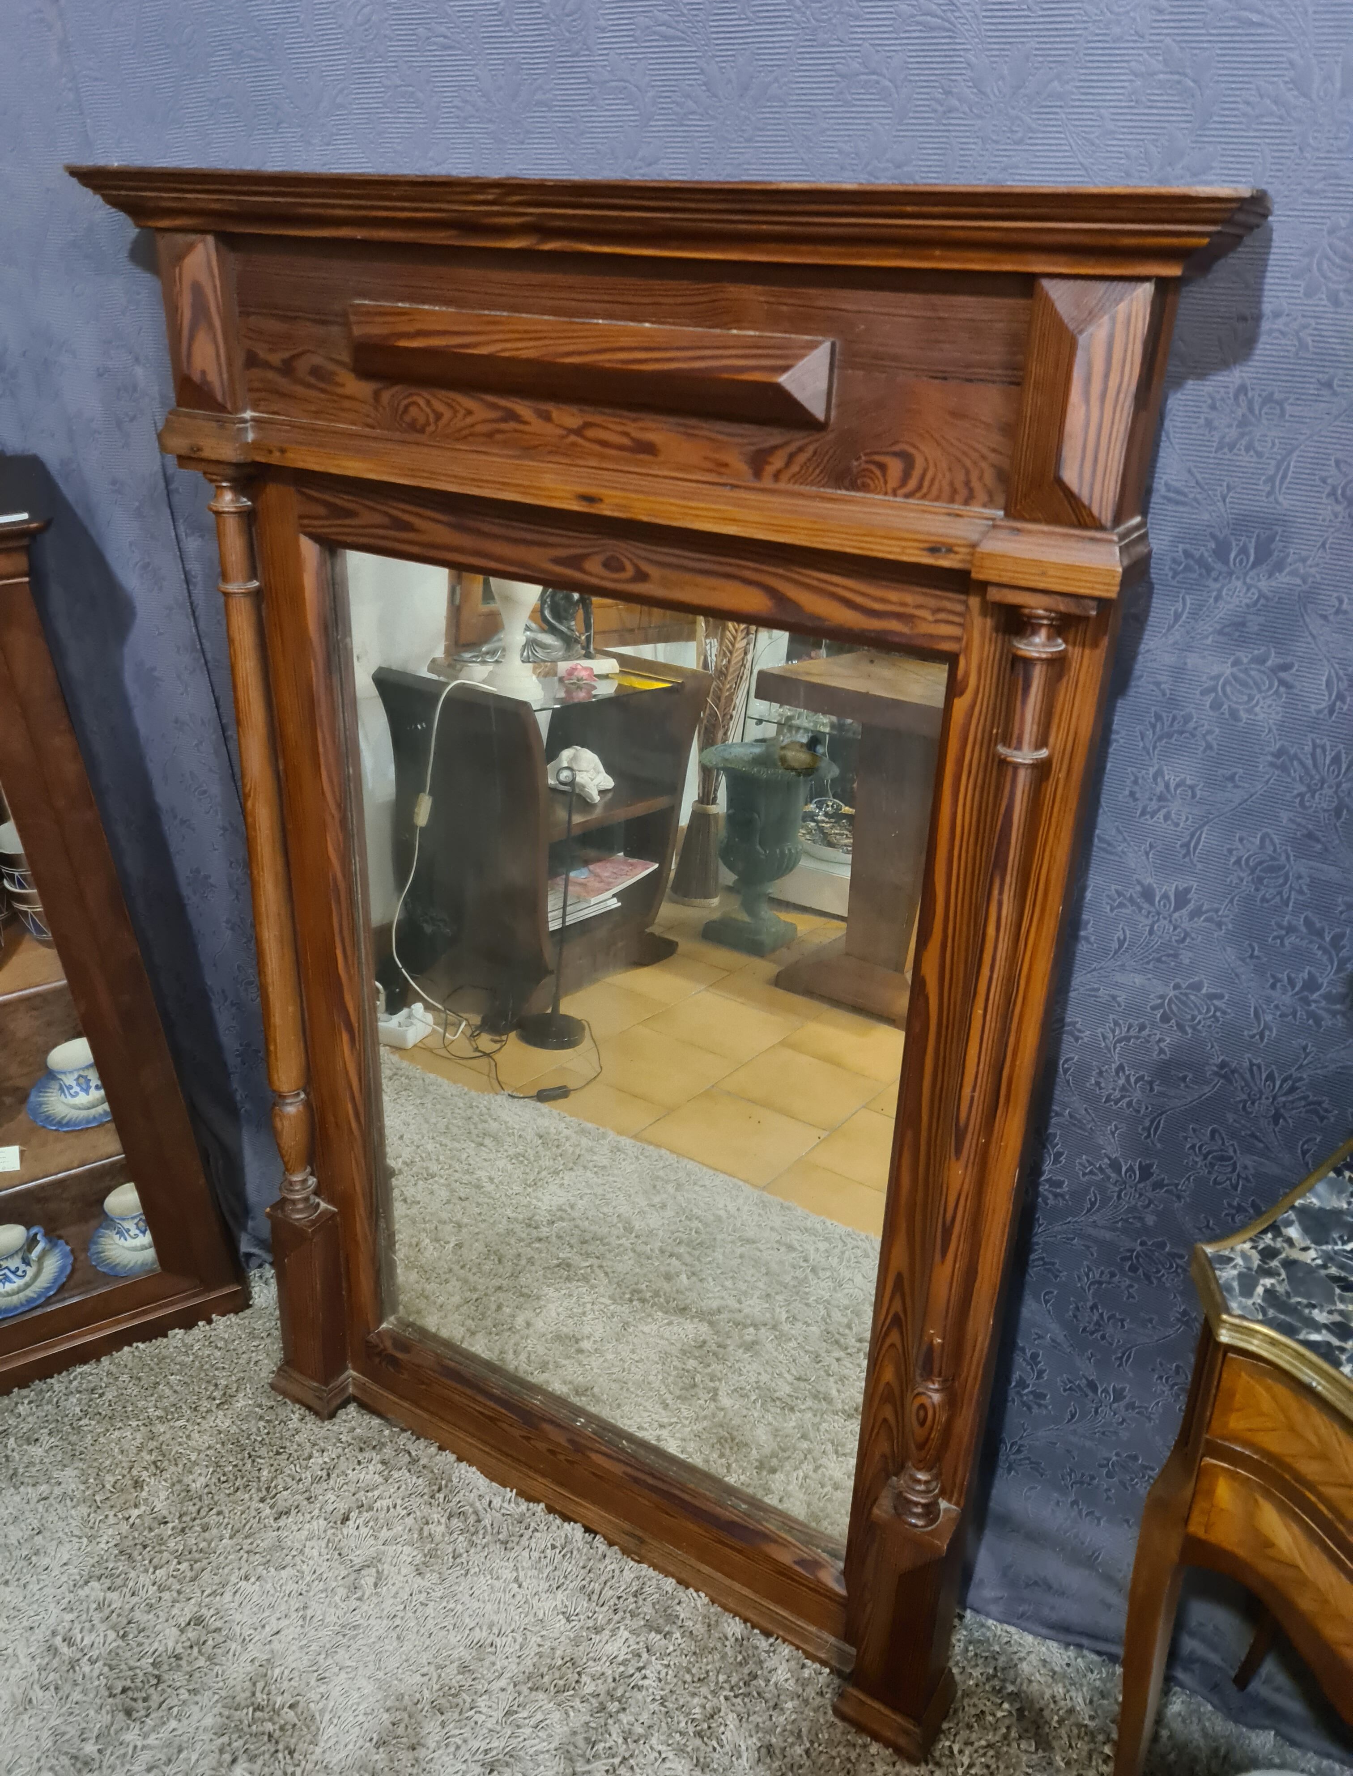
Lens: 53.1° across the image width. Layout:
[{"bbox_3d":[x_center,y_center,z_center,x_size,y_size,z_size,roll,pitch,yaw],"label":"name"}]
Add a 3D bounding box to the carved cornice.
[{"bbox_3d":[-0.091,-0.553,1.112,1.091,0.053,0.126,16,29,27],"label":"carved cornice"}]

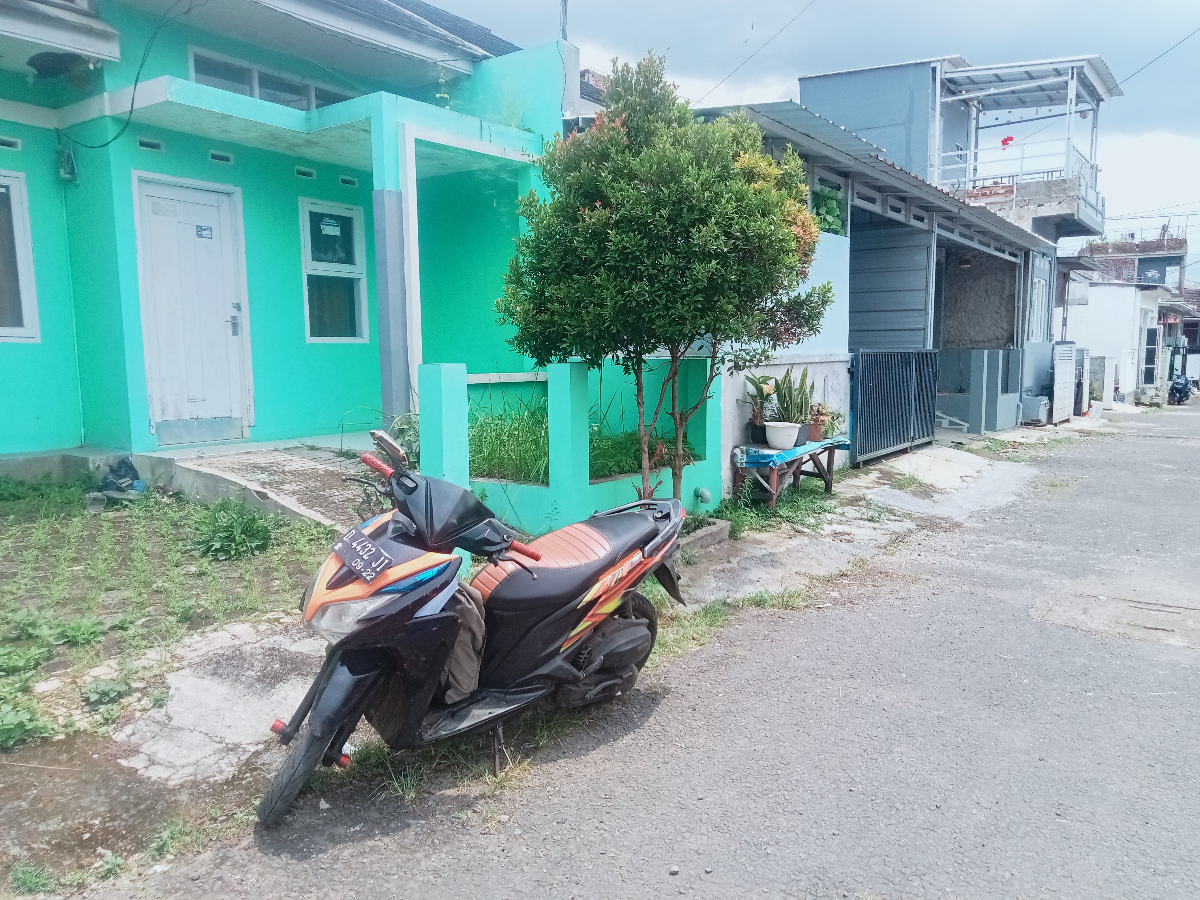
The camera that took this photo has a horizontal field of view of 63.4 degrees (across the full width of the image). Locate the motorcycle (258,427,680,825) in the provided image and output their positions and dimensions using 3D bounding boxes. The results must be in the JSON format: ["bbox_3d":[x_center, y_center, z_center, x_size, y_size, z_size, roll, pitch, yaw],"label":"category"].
[{"bbox_3d":[-0.258,0.514,3.328,0.670,1.090,1.900,6,9,44],"label":"motorcycle"}]

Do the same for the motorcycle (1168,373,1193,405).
[{"bbox_3d":[18.218,-1.967,30.400,0.740,1.100,1.900,6,9,45],"label":"motorcycle"}]

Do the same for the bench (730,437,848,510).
[{"bbox_3d":[1.882,0.219,9.501,0.420,0.450,1.840,4,8,33],"label":"bench"}]

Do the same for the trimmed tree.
[{"bbox_3d":[0.478,-1.080,7.052,2.300,3.450,2.400,-1,7,0],"label":"trimmed tree"}]

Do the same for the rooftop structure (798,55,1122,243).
[{"bbox_3d":[7.564,-6.201,20.474,5.704,3.323,3.968,4,7,34],"label":"rooftop structure"}]

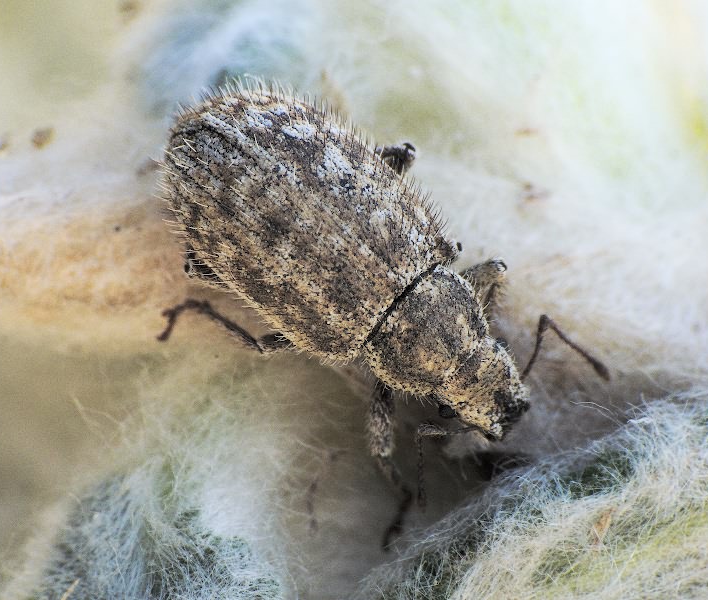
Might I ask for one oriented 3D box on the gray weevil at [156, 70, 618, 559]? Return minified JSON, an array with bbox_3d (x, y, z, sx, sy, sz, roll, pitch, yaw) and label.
[{"bbox_3d":[0.000,0.000,0.097,0.008,0.003,0.004,44,67,0],"label":"gray weevil"}]

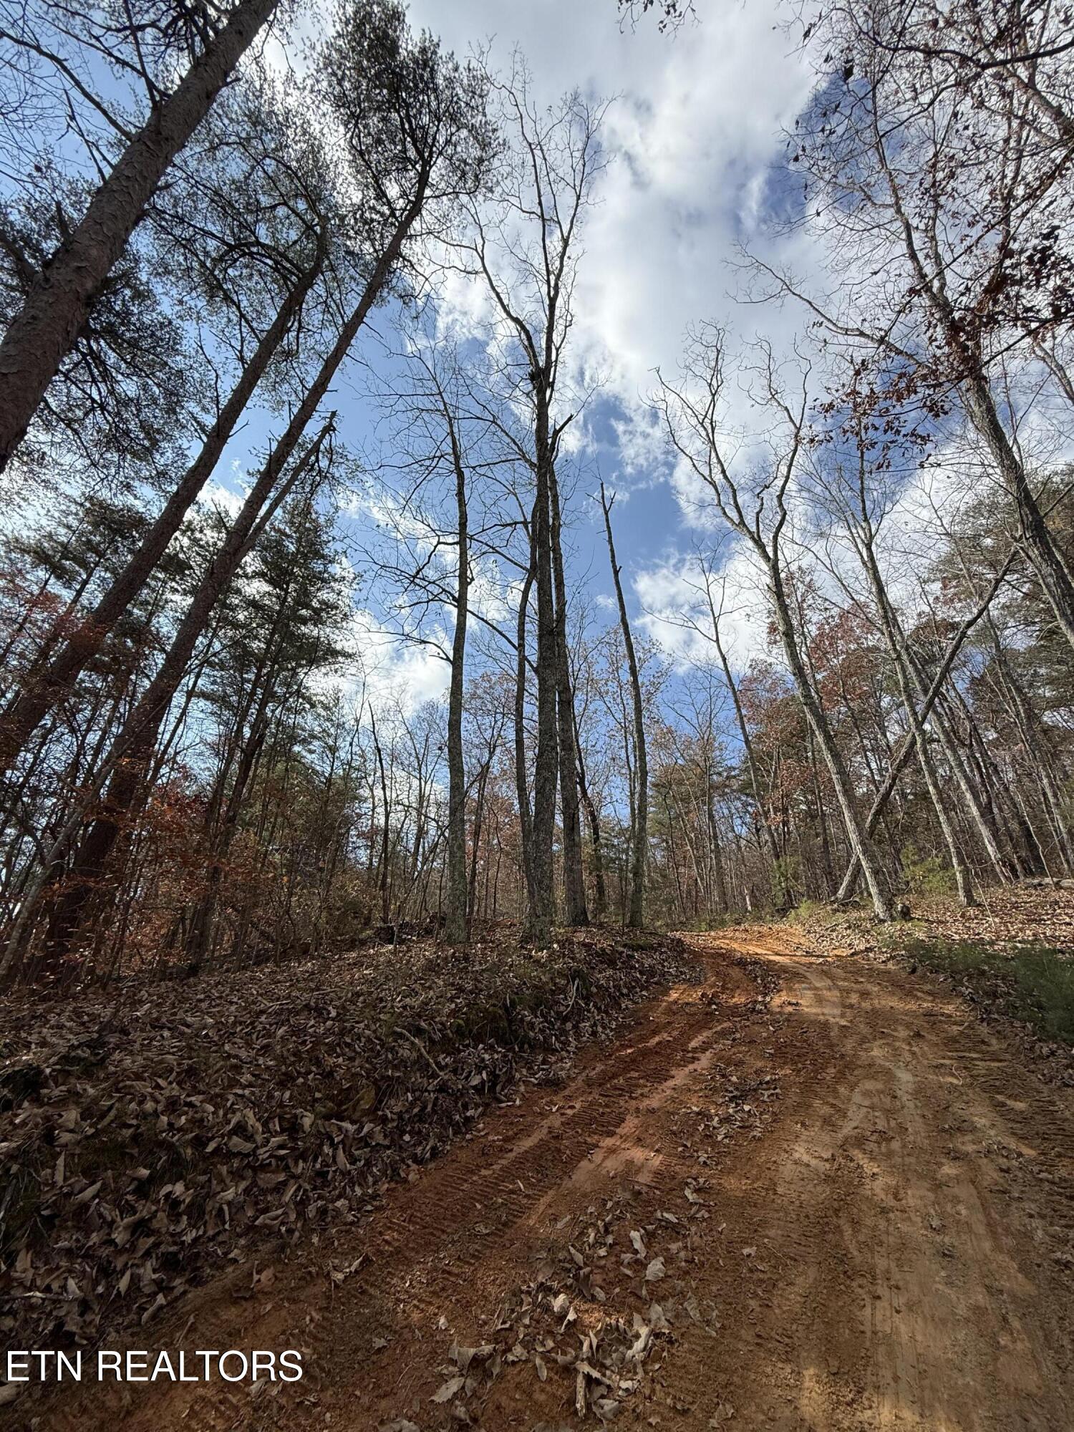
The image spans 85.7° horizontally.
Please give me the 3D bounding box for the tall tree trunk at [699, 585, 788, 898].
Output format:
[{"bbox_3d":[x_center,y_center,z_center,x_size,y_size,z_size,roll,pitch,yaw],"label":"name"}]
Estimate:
[{"bbox_3d":[7.651,0.224,21.851,0.360,13.290,0.270,-3,-25,-1],"label":"tall tree trunk"}]

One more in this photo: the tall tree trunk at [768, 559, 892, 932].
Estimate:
[{"bbox_3d":[6.730,-0.038,13.711,0.500,9.250,0.420,-4,-25,-1],"label":"tall tree trunk"}]

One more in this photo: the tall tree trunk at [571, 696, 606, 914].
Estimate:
[{"bbox_3d":[1.154,1.955,13.416,0.320,5.230,0.220,-5,-25,-1],"label":"tall tree trunk"}]

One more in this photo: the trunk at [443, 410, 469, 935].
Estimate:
[{"bbox_3d":[-1.601,-1.711,11.303,0.320,11.500,0.300,-4,-25,-1],"label":"trunk"}]

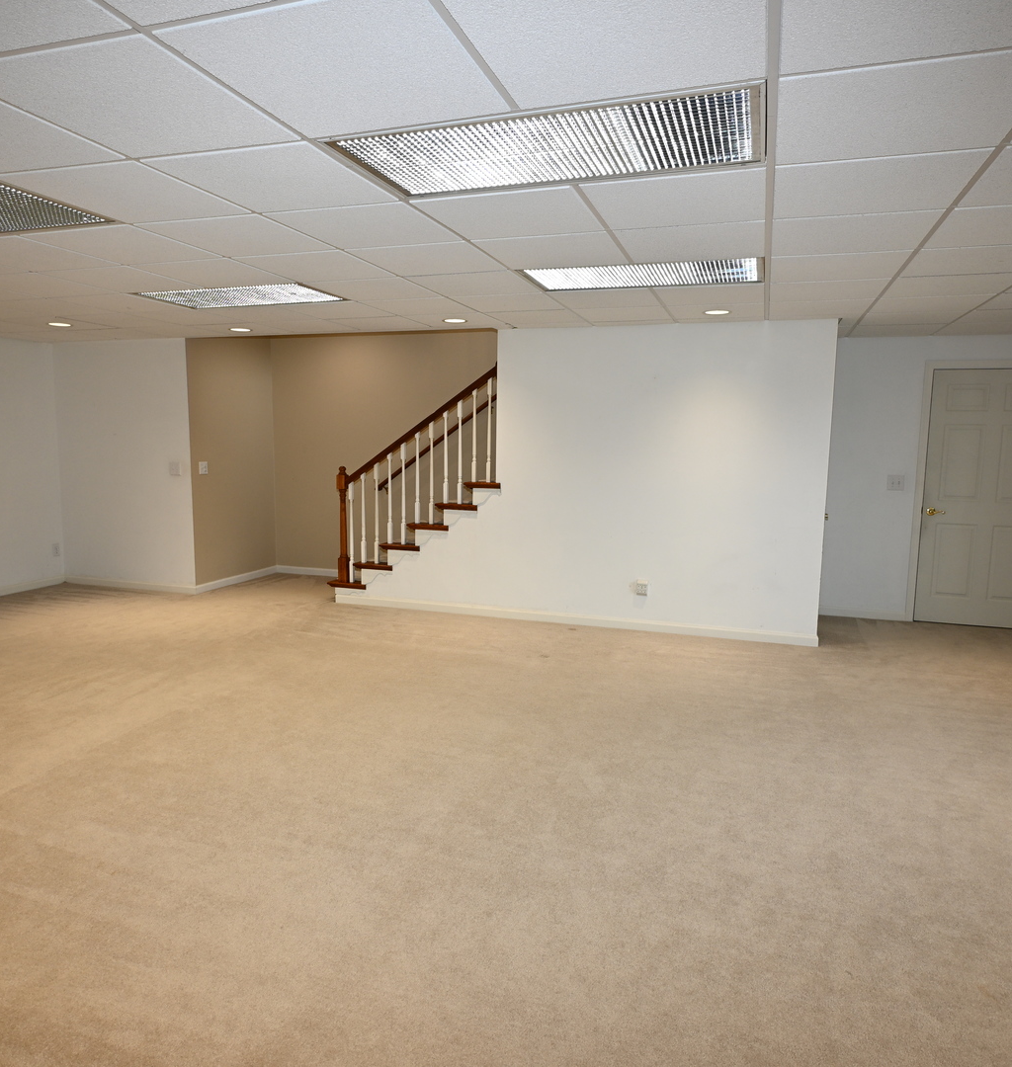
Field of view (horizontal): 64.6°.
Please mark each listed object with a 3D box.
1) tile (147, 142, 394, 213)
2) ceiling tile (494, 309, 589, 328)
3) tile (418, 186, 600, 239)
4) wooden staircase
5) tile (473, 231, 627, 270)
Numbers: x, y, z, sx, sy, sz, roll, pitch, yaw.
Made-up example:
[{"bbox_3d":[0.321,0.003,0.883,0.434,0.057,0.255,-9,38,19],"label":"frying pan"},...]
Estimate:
[{"bbox_3d":[-0.736,-1.160,2.615,0.603,0.020,0.603,3,7,18],"label":"tile"},{"bbox_3d":[0.203,-1.481,5.485,0.600,0.020,0.600,3,7,18],"label":"ceiling tile"},{"bbox_3d":[0.032,-1.196,2.999,0.603,0.020,0.603,3,7,18],"label":"tile"},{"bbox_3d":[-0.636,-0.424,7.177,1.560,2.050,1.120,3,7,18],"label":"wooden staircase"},{"bbox_3d":[0.218,-1.259,3.570,0.600,0.020,0.600,3,7,18],"label":"tile"}]

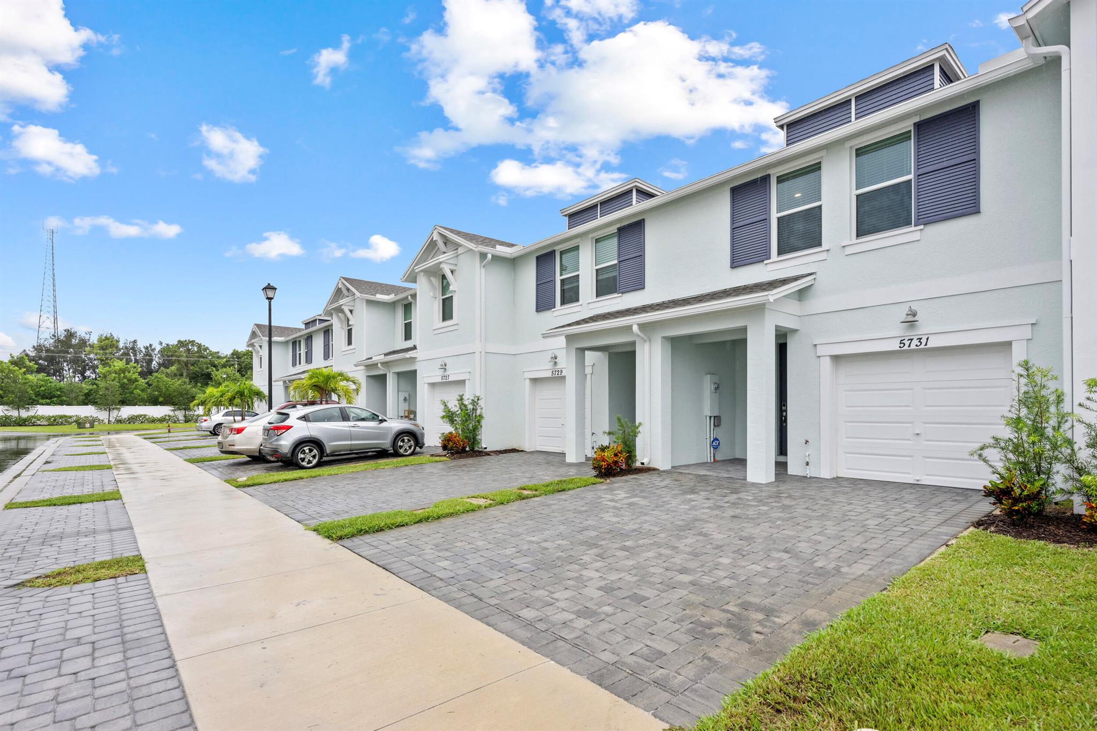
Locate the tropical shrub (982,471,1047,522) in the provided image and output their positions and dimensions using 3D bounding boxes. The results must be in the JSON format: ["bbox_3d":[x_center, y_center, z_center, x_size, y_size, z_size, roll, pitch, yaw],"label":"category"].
[{"bbox_3d":[5.350,1.502,5.950,0.600,0.600,0.620,2,-4,-41],"label":"tropical shrub"}]

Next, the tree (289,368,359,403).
[{"bbox_3d":[-7.673,1.519,17.800,2.300,2.861,2.300,2,-3,-41],"label":"tree"}]

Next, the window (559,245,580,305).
[{"bbox_3d":[0.557,-2.431,14.190,0.100,1.550,0.850,2,-4,-41],"label":"window"}]

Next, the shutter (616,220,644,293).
[{"bbox_3d":[2.008,-2.623,12.593,0.070,1.645,0.846,0,-2,-41],"label":"shutter"}]

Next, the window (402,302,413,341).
[{"bbox_3d":[-5.946,-1.842,21.895,0.100,1.658,0.933,0,-2,-41],"label":"window"}]

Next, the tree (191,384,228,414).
[{"bbox_3d":[-22.519,2.798,34.500,2.350,3.100,2.350,2,-4,-41],"label":"tree"}]

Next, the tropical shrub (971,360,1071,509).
[{"bbox_3d":[5.840,0.863,6.400,0.980,1.830,1.020,2,-4,-41],"label":"tropical shrub"}]

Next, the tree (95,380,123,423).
[{"bbox_3d":[-45.797,3.781,54.000,2.500,4.524,2.500,2,-3,-41],"label":"tree"}]

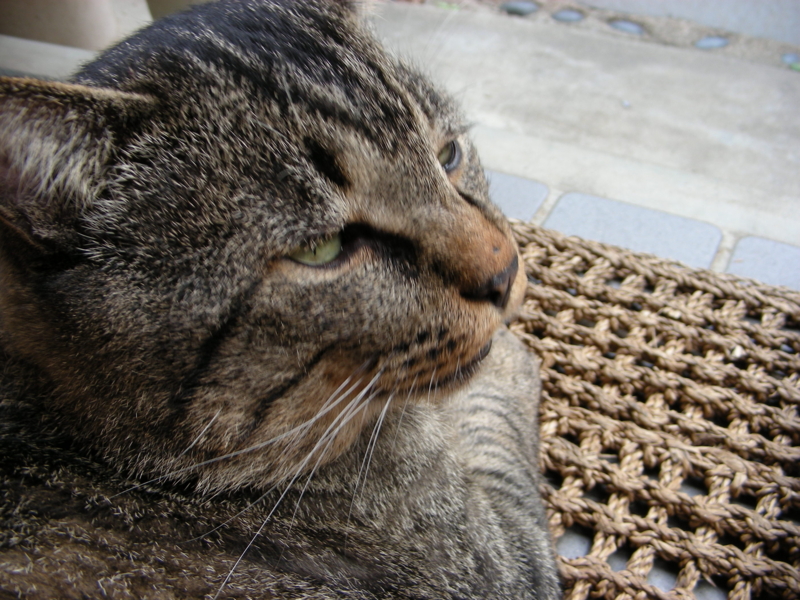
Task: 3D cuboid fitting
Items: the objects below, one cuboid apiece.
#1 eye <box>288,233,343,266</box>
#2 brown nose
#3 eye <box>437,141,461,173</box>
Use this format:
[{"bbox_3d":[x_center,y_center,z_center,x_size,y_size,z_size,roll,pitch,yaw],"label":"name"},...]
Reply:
[{"bbox_3d":[-0.020,-0.012,0.207,0.015,0.008,0.005,-32,29,-26],"label":"eye"},{"bbox_3d":[0.021,-0.004,0.209,0.009,0.011,0.017,5,34,40],"label":"brown nose"},{"bbox_3d":[0.013,-0.038,0.234,0.006,0.009,0.014,-4,29,27],"label":"eye"}]

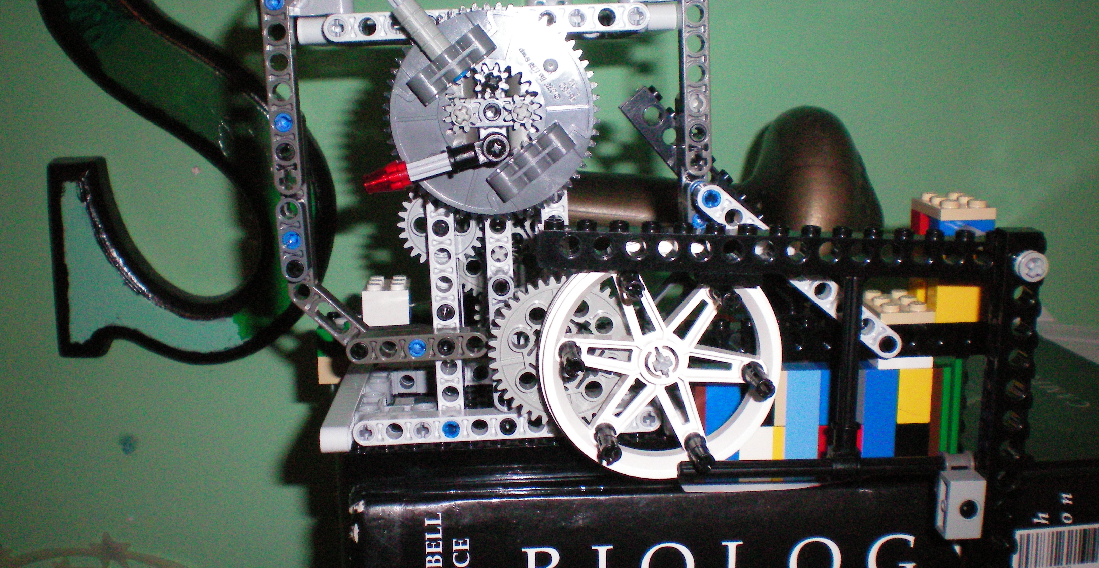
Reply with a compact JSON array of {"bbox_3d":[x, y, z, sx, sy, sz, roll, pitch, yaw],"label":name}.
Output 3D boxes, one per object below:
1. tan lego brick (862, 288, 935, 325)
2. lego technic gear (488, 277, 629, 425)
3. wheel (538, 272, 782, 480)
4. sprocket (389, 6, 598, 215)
[{"bbox_3d":[0.102,0.006,0.355,0.016,0.005,0.024,-3,9,-2],"label":"tan lego brick"},{"bbox_3d":[0.004,0.018,0.328,0.042,0.042,0.008,-3,9,-2],"label":"lego technic gear"},{"bbox_3d":[0.029,0.019,0.316,0.062,0.062,0.015,-3,9,-2],"label":"wheel"},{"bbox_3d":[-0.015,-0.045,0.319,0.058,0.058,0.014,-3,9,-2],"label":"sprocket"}]

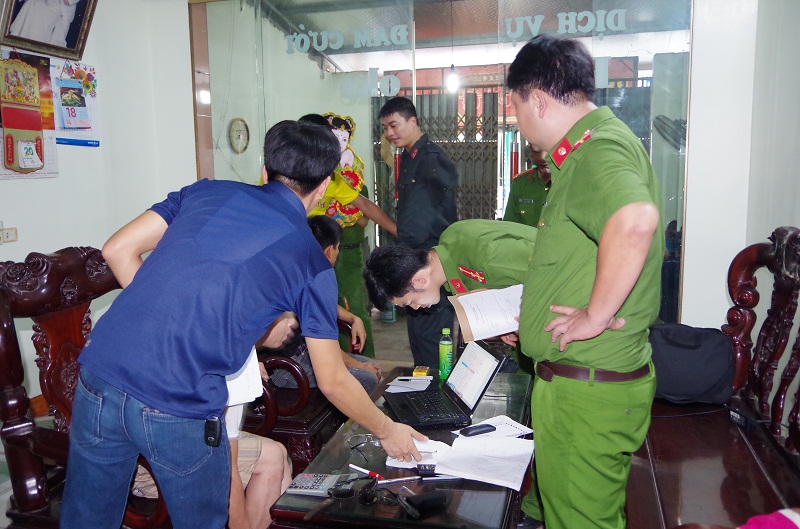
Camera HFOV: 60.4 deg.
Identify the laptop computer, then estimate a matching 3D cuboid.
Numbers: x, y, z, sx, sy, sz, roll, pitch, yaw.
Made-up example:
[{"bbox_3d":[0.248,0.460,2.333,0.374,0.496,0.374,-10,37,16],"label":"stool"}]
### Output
[{"bbox_3d":[0.142,0.409,2.434,0.341,0.226,0.365,-2,7,-11],"label":"laptop computer"}]

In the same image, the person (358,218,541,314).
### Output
[{"bbox_3d":[0.290,0.450,2.650,0.920,1.220,0.520,-5,8,-27],"label":"person"}]

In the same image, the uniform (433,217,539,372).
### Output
[{"bbox_3d":[0.383,0.155,2.488,0.580,0.620,0.500,-4,7,-20],"label":"uniform"}]

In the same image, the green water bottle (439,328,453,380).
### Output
[{"bbox_3d":[0.188,0.368,2.818,0.057,0.212,0.057,-1,7,0],"label":"green water bottle"}]

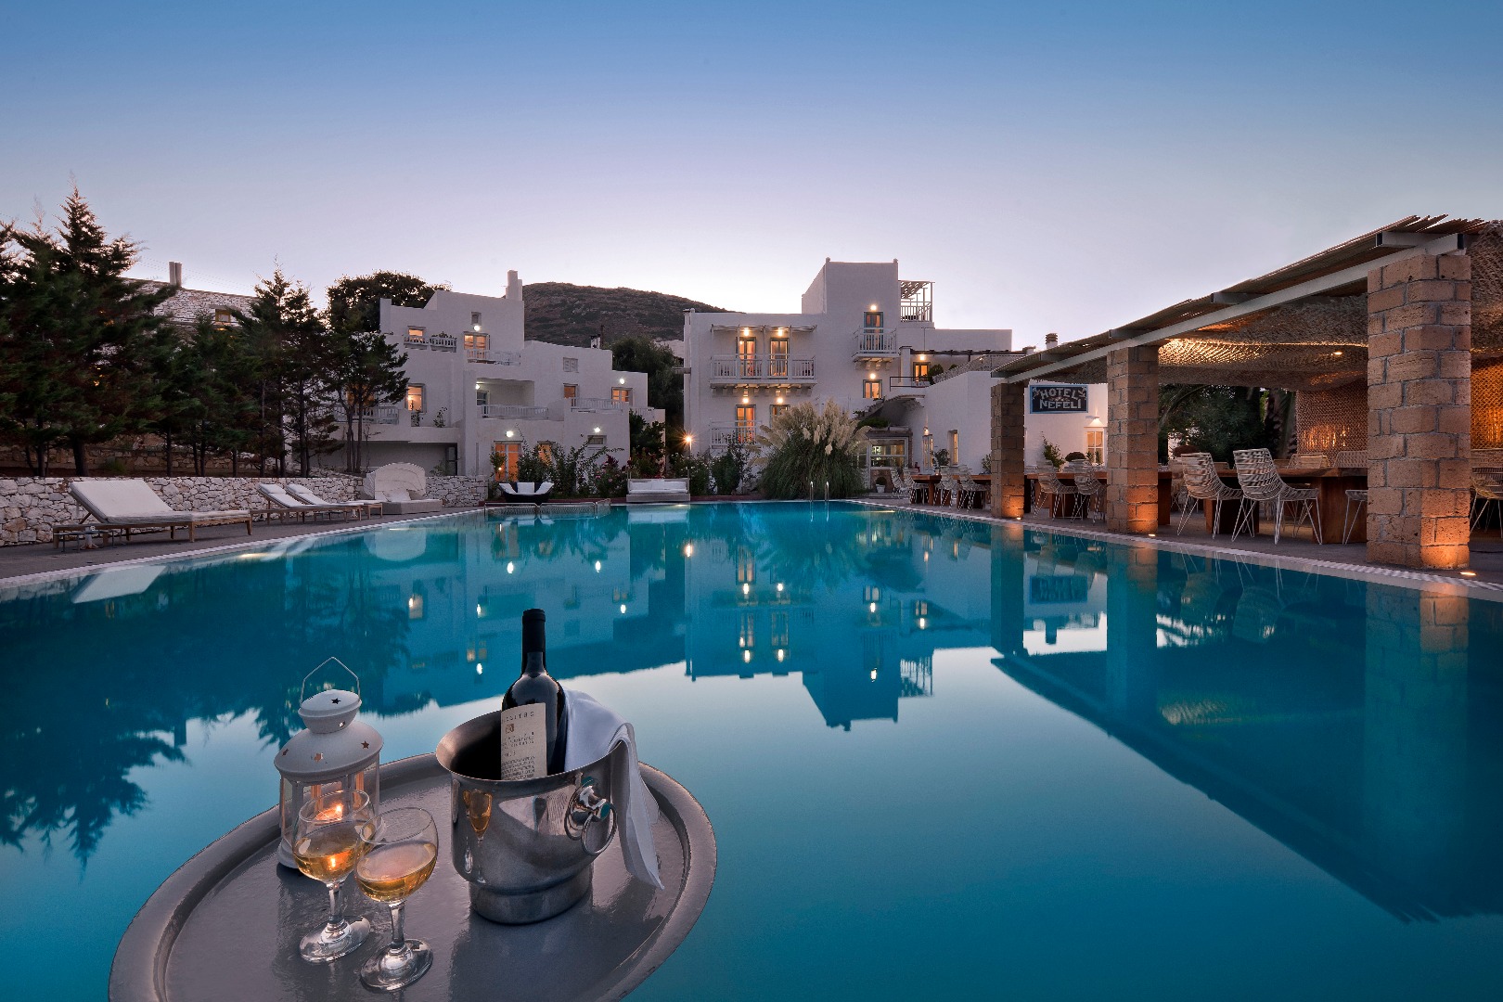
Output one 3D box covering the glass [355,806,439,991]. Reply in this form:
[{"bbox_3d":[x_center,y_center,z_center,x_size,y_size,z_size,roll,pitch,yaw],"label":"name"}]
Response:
[{"bbox_3d":[-0.364,0.404,0.688,0.075,0.145,0.075,-1,1,-28],"label":"glass"}]

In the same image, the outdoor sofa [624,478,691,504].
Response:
[{"bbox_3d":[-2.900,-0.330,20.700,1.980,0.740,1.100,-1,1,-6],"label":"outdoor sofa"}]

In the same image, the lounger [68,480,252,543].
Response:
[{"bbox_3d":[-9.350,0.140,10.550,2.000,0.900,1.250,-1,2,-7],"label":"lounger"}]

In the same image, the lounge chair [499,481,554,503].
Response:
[{"bbox_3d":[-7.100,-0.260,21.100,1.720,0.690,1.000,-1,1,-10],"label":"lounge chair"}]

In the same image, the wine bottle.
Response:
[{"bbox_3d":[-0.266,0.283,0.820,0.075,0.305,0.075,0,1,22],"label":"wine bottle"}]

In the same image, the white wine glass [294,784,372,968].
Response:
[{"bbox_3d":[-0.447,0.402,0.722,0.076,0.149,0.076,1,3,0],"label":"white wine glass"}]

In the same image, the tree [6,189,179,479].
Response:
[{"bbox_3d":[-13.000,-3.350,13.100,2.800,5.600,2.800,1,2,45],"label":"tree"}]

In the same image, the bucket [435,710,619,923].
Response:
[{"bbox_3d":[-0.266,0.379,0.816,0.225,0.190,0.212,1,3,0],"label":"bucket"}]

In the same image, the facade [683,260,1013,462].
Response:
[{"bbox_3d":[4.700,-6.300,37.000,16.300,11.000,8.000,-1,2,-6],"label":"facade"}]

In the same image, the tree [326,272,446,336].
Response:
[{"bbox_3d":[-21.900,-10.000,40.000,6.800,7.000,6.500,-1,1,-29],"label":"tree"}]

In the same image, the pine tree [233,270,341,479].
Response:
[{"bbox_3d":[-13.900,-3.850,20.000,2.750,6.200,2.750,-1,2,0],"label":"pine tree"}]

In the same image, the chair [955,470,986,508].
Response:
[{"bbox_3d":[4.050,-0.240,12.000,0.560,0.830,0.500,-1,1,-7],"label":"chair"}]

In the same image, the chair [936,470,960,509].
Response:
[{"bbox_3d":[4.530,-0.290,15.200,0.570,0.890,0.520,-1,2,-3],"label":"chair"}]

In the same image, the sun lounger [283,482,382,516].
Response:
[{"bbox_3d":[-10.350,-0.060,16.700,2.000,0.830,0.680,-1,2,-6],"label":"sun lounger"}]

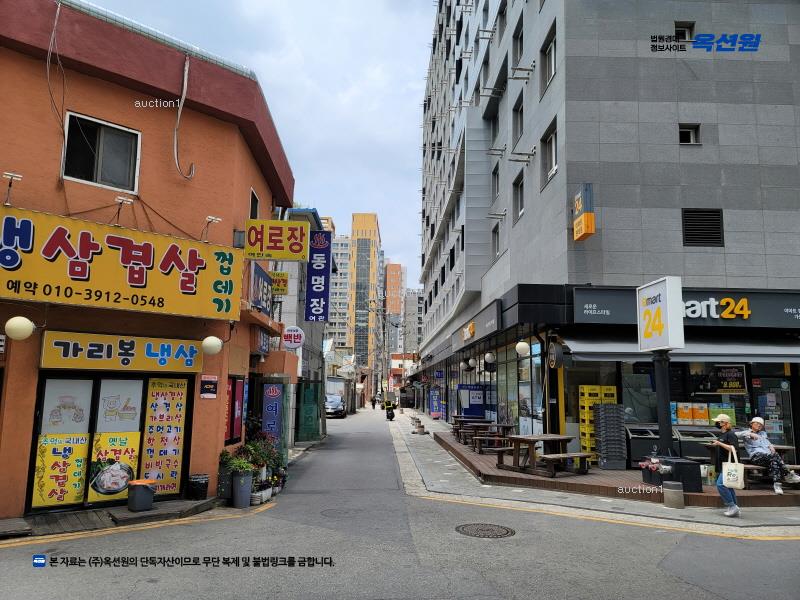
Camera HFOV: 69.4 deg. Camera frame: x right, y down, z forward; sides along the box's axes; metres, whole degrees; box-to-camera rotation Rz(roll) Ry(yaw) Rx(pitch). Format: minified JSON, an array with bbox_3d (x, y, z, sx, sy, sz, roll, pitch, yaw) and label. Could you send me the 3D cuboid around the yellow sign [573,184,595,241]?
[{"bbox_3d":[4.439,-2.099,13.945,0.240,1.210,0.700,1,-9,-1],"label":"yellow sign"}]

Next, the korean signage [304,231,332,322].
[{"bbox_3d":[-2.680,-0.773,19.000,0.760,3.030,0.220,1,-9,-1],"label":"korean signage"}]

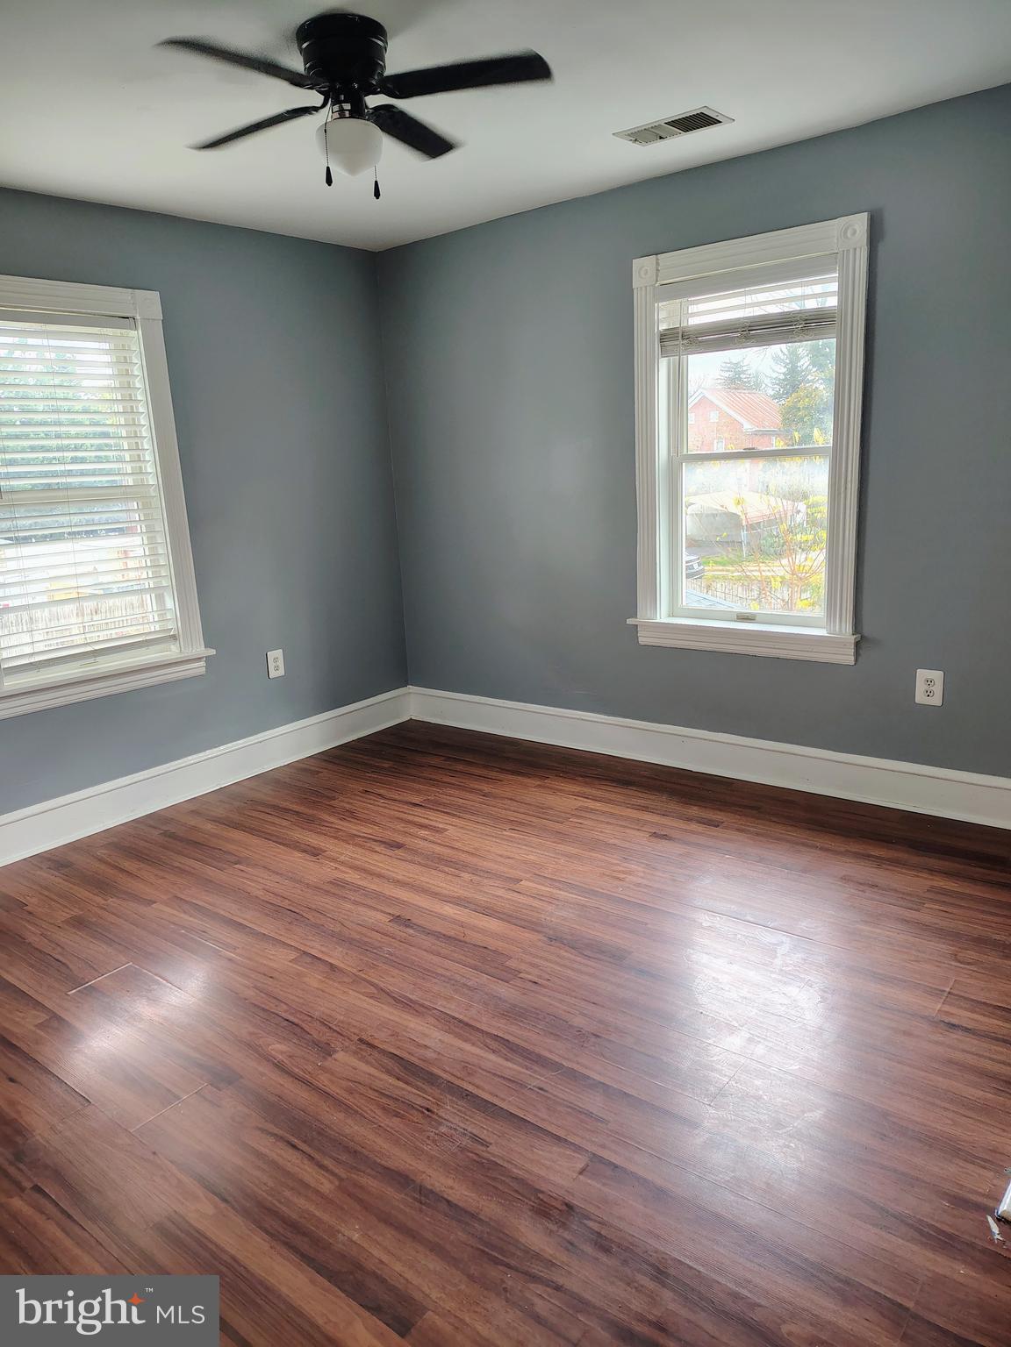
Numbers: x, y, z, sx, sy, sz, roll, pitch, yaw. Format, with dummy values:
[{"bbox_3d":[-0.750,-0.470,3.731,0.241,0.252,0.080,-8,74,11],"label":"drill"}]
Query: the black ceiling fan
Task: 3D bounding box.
[{"bbox_3d":[-0.391,-1.395,2.329,1.020,0.360,1.020,5,15,30],"label":"black ceiling fan"}]

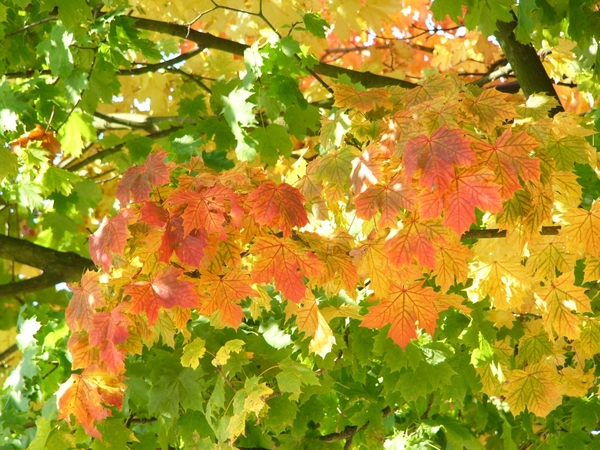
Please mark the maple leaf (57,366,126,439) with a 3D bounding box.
[{"bbox_3d":[-0.360,0.308,7.950,0.115,0.122,0.050,-11,-20,-4],"label":"maple leaf"}]

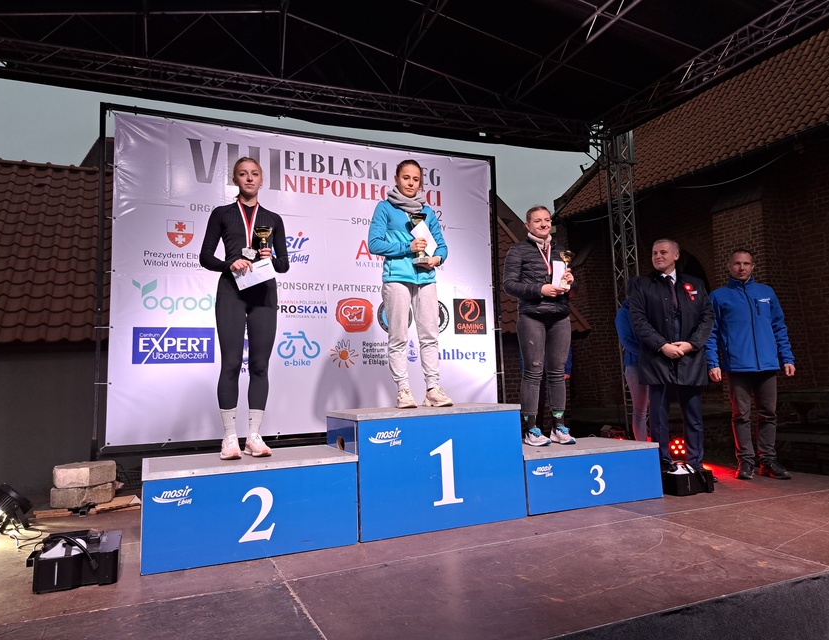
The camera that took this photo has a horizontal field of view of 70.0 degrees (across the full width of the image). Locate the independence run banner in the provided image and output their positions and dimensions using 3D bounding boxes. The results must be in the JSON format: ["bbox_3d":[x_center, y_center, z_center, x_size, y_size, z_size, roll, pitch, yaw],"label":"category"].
[{"bbox_3d":[-0.871,-0.366,5.817,3.769,2.904,0.050,1,-6,-22],"label":"independence run banner"}]

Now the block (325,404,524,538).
[{"bbox_3d":[0.054,0.841,3.483,0.999,0.634,0.608,1,-6,-23],"label":"block"}]

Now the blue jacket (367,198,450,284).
[{"bbox_3d":[-0.046,-0.499,3.745,0.491,0.555,0.330,0,-6,-18],"label":"blue jacket"}]

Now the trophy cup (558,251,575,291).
[{"bbox_3d":[1.058,-0.343,4.103,0.100,0.275,0.100,4,-5,0],"label":"trophy cup"}]

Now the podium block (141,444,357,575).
[{"bbox_3d":[-0.856,0.928,3.051,0.991,0.430,0.608,1,-6,-23],"label":"podium block"}]

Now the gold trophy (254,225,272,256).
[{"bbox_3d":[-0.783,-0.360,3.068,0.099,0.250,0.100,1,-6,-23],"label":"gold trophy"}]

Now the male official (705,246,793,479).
[{"bbox_3d":[2.598,0.317,4.580,0.576,1.742,0.360,-4,-6,17],"label":"male official"}]

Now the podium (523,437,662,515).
[{"bbox_3d":[1.007,1.004,3.926,1.032,0.341,0.620,1,-6,-23],"label":"podium"}]

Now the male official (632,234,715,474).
[{"bbox_3d":[2.058,0.278,4.690,0.590,1.876,0.420,-3,-6,9],"label":"male official"}]

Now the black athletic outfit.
[{"bbox_3d":[-0.920,-0.089,3.202,0.451,1.146,0.320,1,-7,-26],"label":"black athletic outfit"}]

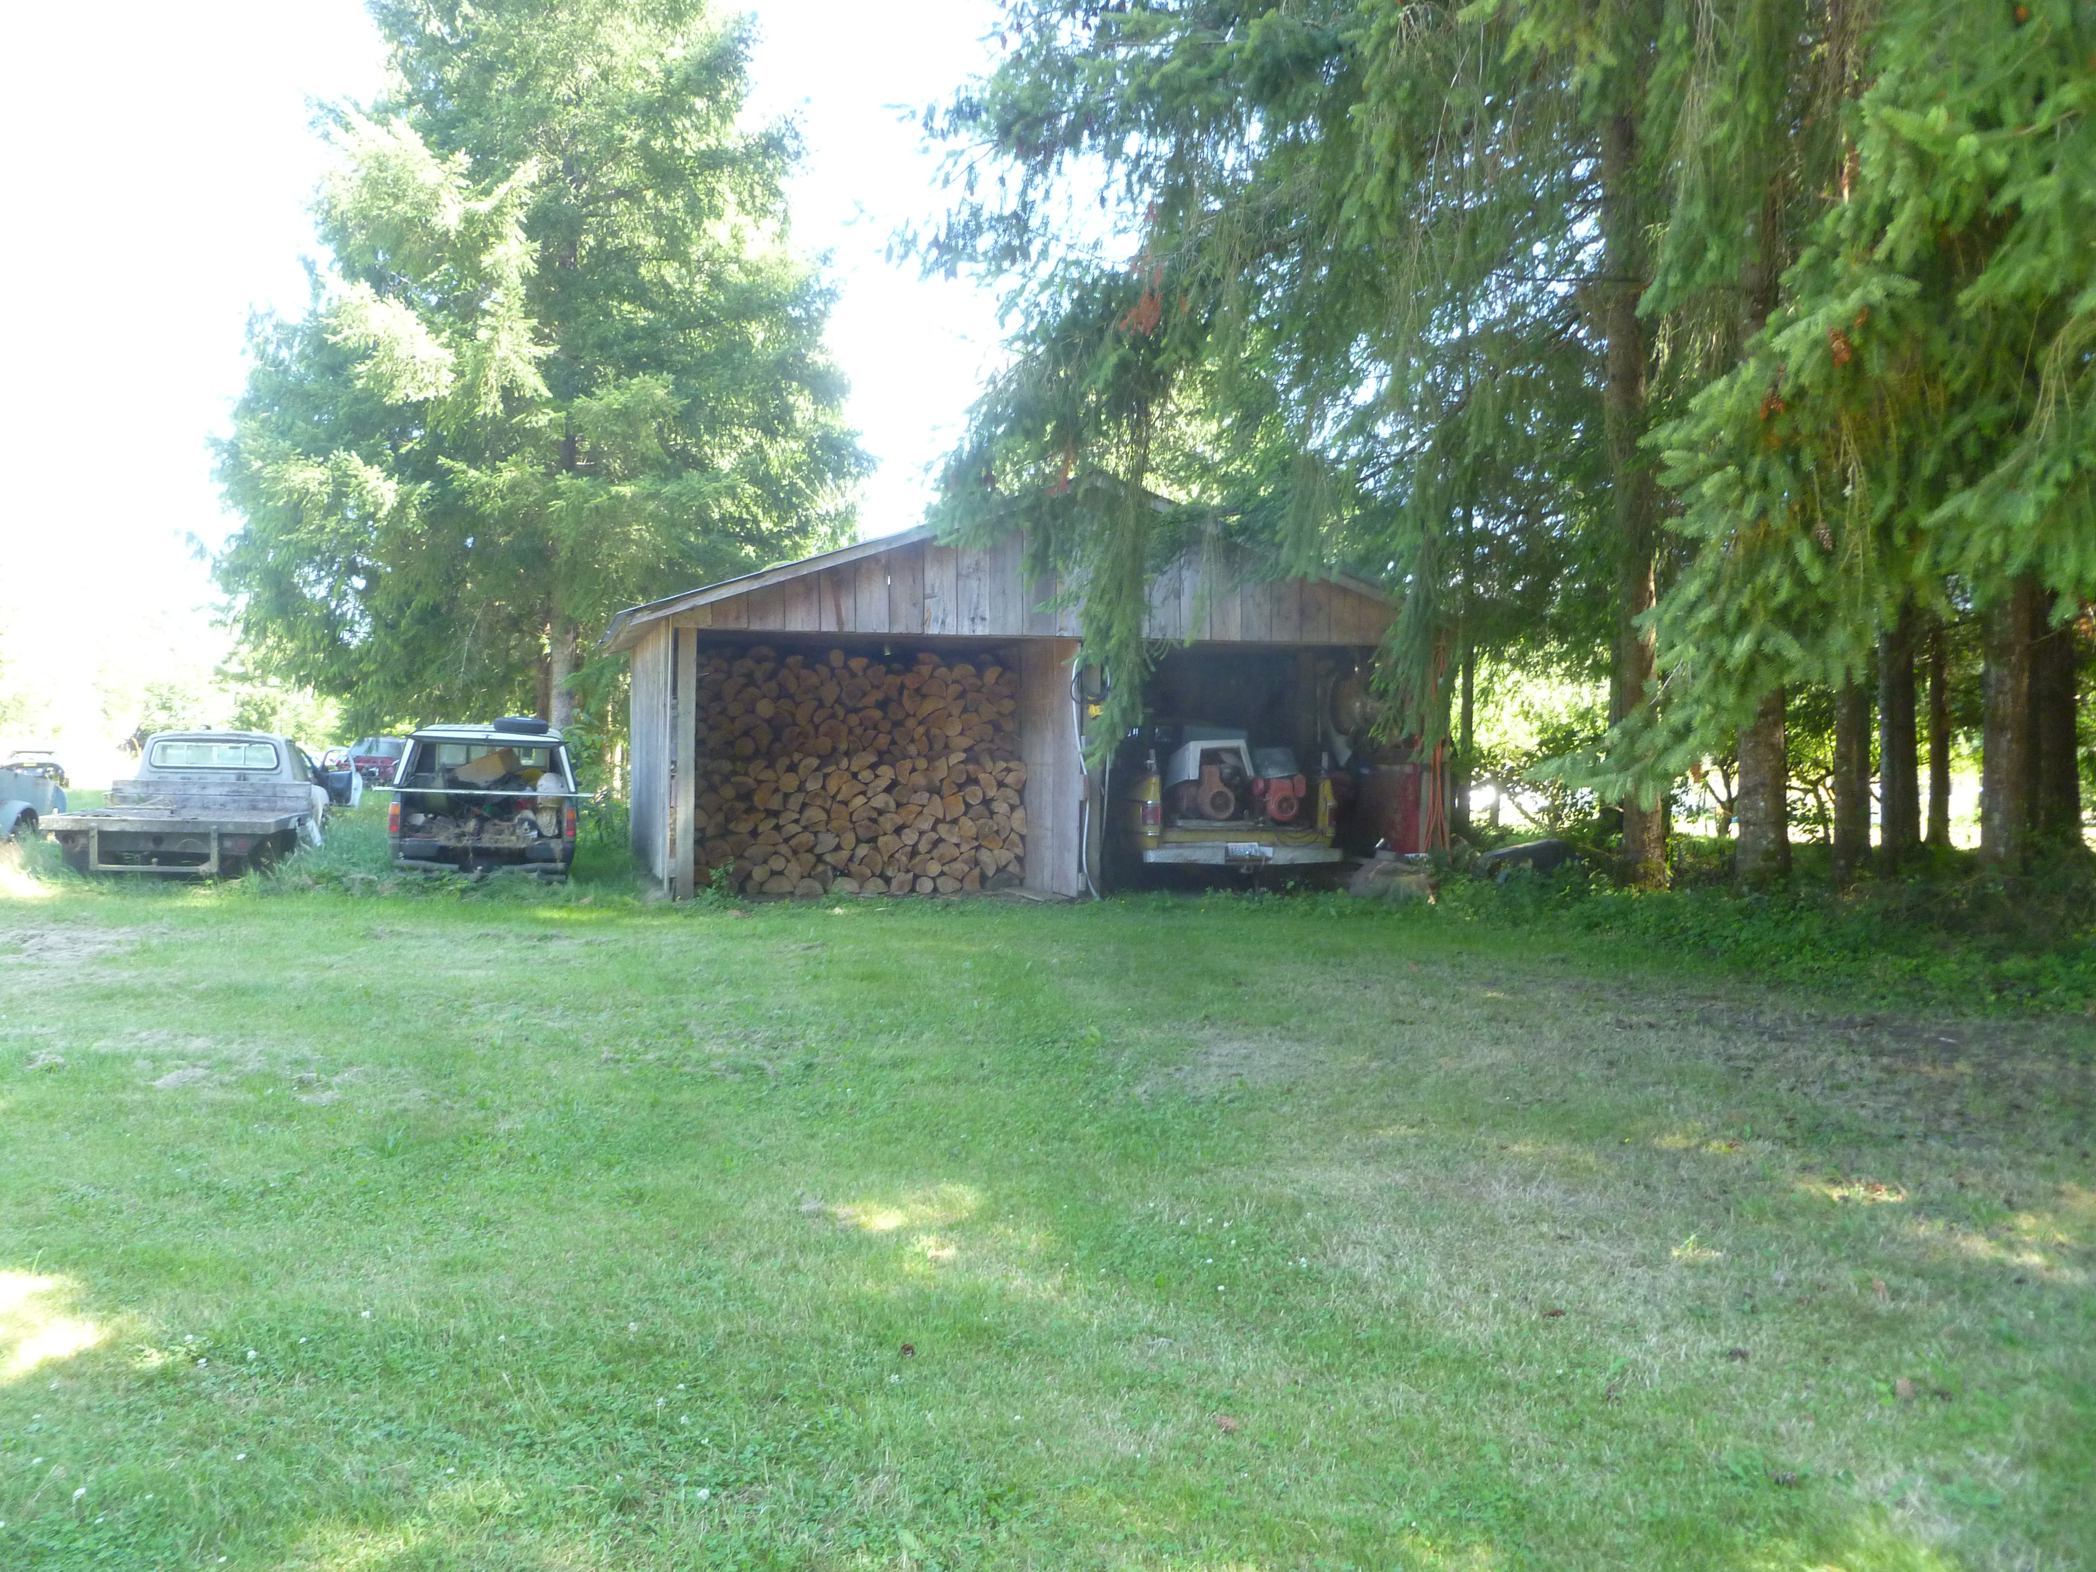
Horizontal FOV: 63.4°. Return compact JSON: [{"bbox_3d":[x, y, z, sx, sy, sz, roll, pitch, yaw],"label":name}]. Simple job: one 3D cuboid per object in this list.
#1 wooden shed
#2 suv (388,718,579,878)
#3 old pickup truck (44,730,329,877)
[{"bbox_3d":[-0.460,-0.990,17.930,8.100,3.830,5.600,0,1,-17],"label":"wooden shed"},{"bbox_3d":[-5.880,0.162,17.850,1.680,1.600,4.600,0,1,-17],"label":"suv"},{"bbox_3d":[-9.470,0.203,19.070,2.070,1.650,5.600,0,1,-17],"label":"old pickup truck"}]

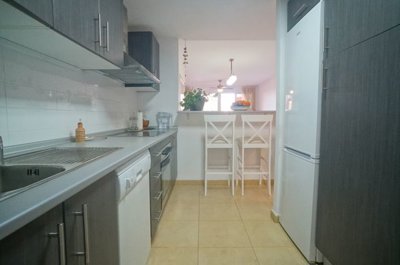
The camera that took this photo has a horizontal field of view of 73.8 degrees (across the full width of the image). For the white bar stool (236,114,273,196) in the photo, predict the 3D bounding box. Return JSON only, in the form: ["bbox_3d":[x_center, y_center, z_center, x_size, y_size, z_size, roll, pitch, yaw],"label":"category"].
[{"bbox_3d":[0.730,0.284,3.598,0.400,1.040,0.450,0,4,-2],"label":"white bar stool"}]

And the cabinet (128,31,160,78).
[{"bbox_3d":[-0.730,-0.903,3.506,0.340,0.670,0.560,0,4,0],"label":"cabinet"}]

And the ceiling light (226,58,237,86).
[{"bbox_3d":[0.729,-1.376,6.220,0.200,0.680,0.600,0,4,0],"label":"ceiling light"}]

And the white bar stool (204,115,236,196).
[{"bbox_3d":[0.265,0.284,3.598,0.400,1.040,0.450,0,4,0],"label":"white bar stool"}]

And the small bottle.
[{"bbox_3d":[-0.843,-0.003,1.884,0.068,0.165,0.068,0,4,0],"label":"small bottle"}]

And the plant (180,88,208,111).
[{"bbox_3d":[-0.078,-0.478,3.957,0.410,0.340,0.380,0,4,0],"label":"plant"}]

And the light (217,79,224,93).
[{"bbox_3d":[0.776,-1.761,10.103,0.300,0.500,0.300,0,4,0],"label":"light"}]

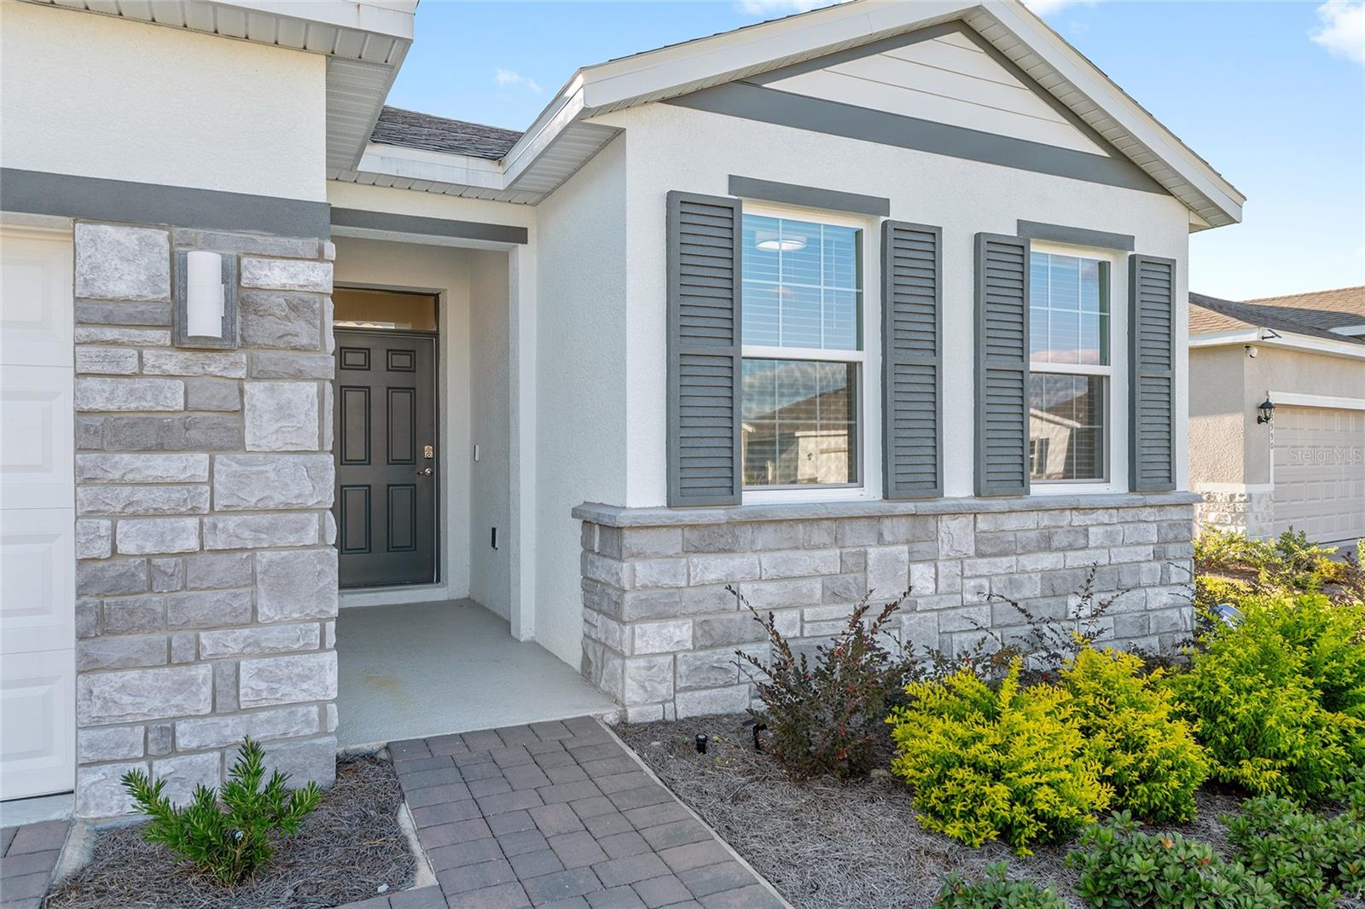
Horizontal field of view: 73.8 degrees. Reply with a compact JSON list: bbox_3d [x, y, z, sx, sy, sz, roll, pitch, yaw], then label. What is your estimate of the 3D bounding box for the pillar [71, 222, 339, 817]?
[{"bbox_3d":[-1.815,0.231,3.541,0.854,2.095,0.452,0,1,-25],"label":"pillar"}]

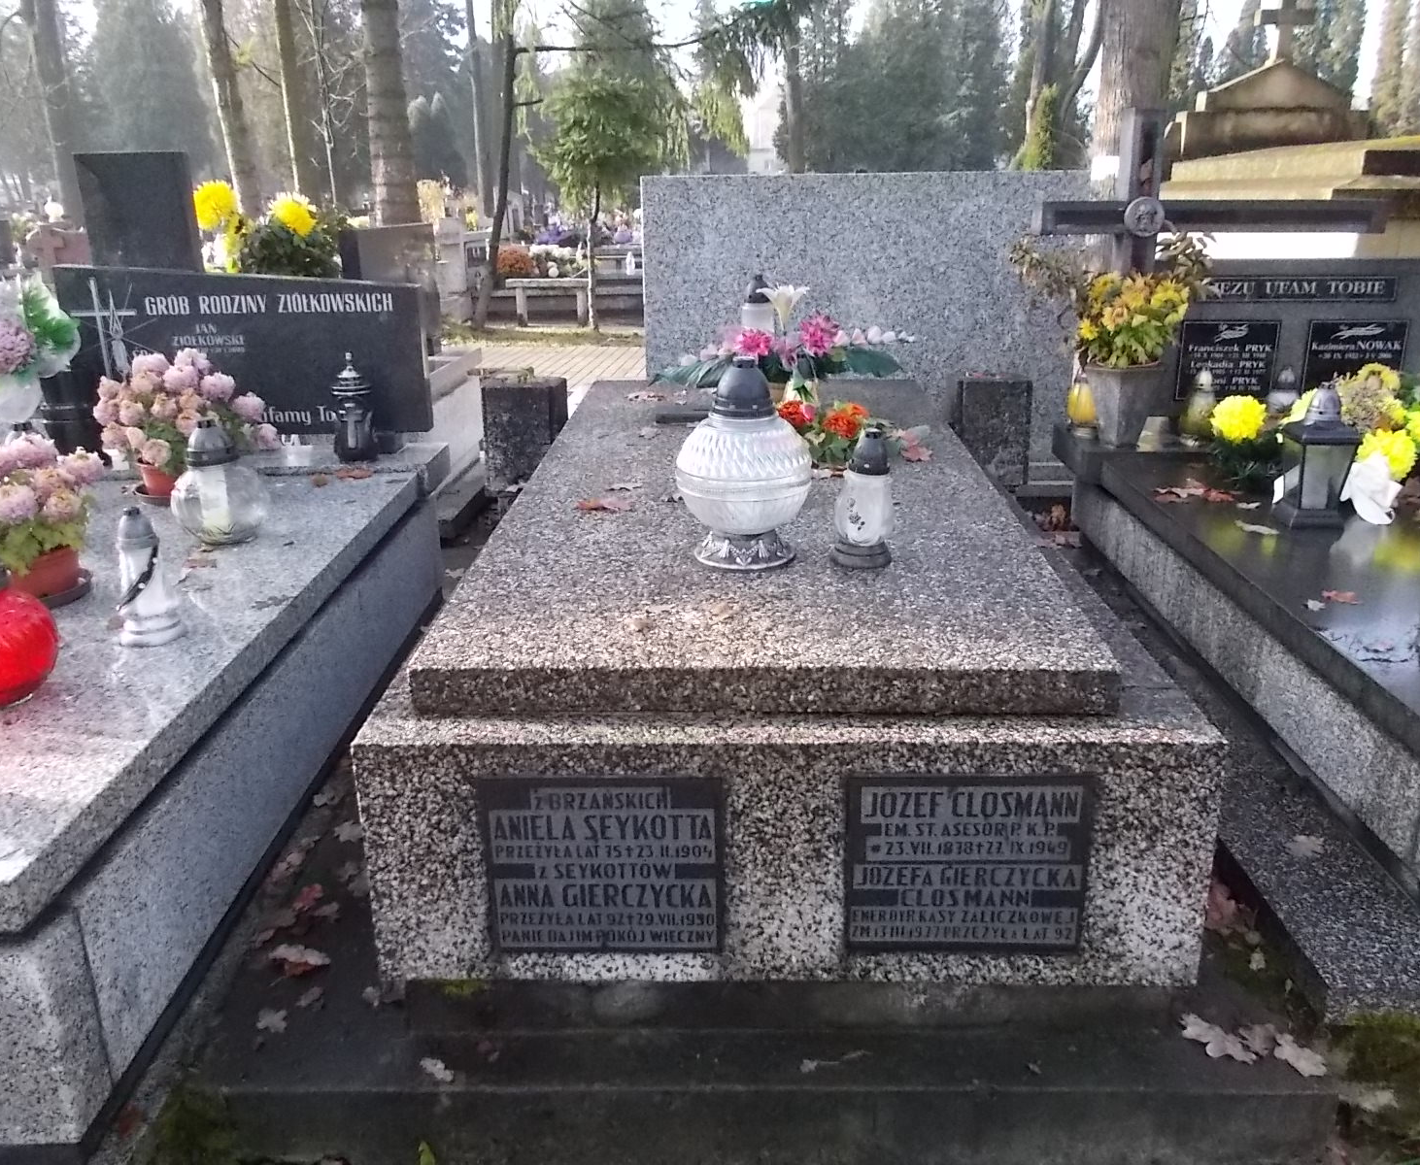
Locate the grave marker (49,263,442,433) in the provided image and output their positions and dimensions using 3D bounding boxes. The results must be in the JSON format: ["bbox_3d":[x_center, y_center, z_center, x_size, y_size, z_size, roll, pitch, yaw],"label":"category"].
[{"bbox_3d":[-1.169,-0.590,2.966,0.895,0.420,0.075,0,19,1],"label":"grave marker"}]

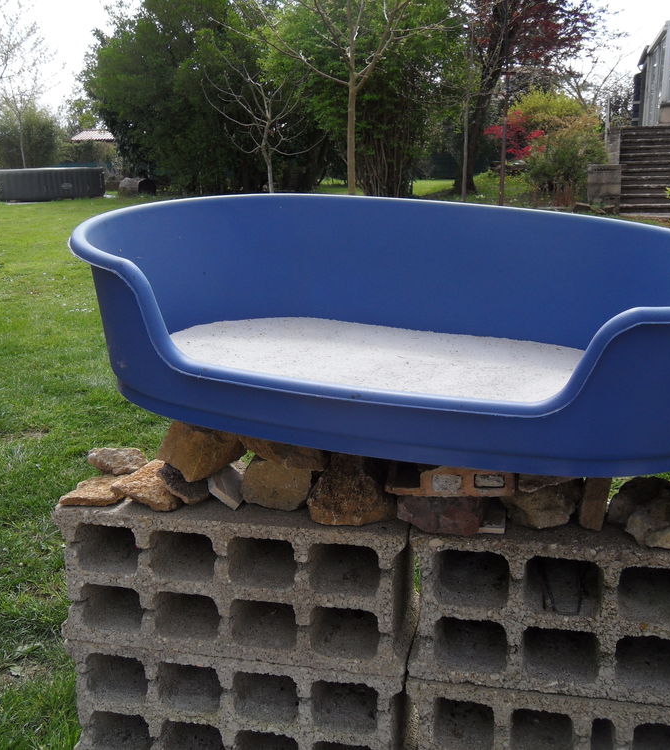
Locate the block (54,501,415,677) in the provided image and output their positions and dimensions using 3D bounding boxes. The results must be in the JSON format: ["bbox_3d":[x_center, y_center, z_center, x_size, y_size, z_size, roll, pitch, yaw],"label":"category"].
[{"bbox_3d":[-0.133,0.278,1.218,0.497,0.203,0.200,3,14,9],"label":"block"}]

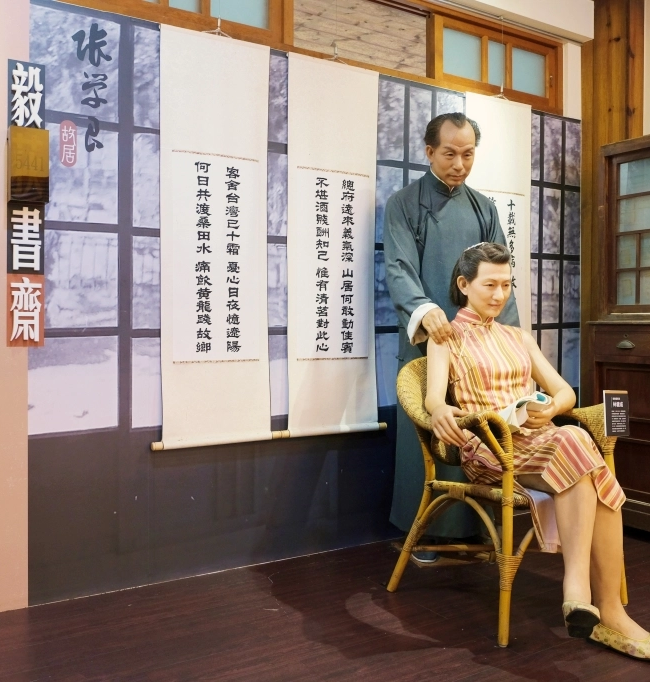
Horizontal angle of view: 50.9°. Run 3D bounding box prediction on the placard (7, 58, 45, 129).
[{"bbox_3d":[-0.901,-0.739,2.065,0.105,0.212,0.018,-1,1,-31],"label":"placard"}]

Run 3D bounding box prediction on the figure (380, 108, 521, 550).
[{"bbox_3d":[0.488,-0.027,2.604,0.597,1.689,0.475,0,1,-19],"label":"figure"}]

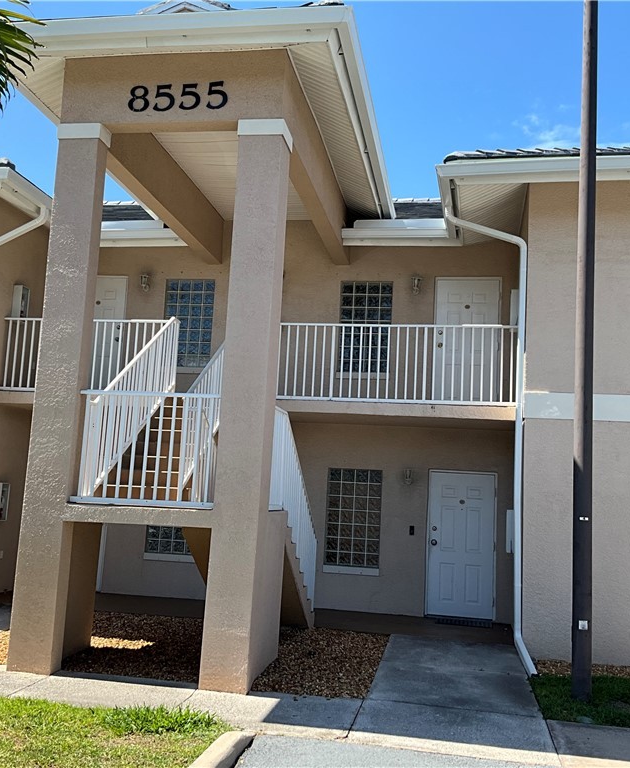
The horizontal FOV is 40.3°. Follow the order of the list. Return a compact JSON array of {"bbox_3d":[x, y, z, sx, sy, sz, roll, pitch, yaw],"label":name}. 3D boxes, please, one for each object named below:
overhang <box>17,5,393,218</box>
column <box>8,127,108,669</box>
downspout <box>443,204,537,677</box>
[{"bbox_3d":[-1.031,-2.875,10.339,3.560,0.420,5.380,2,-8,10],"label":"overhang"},{"bbox_3d":[-2.424,0.053,8.286,0.450,5.240,0.400,2,-8,10],"label":"column"},{"bbox_3d":[1.952,0.319,10.062,1.070,5.530,1.470,2,-8,10],"label":"downspout"}]

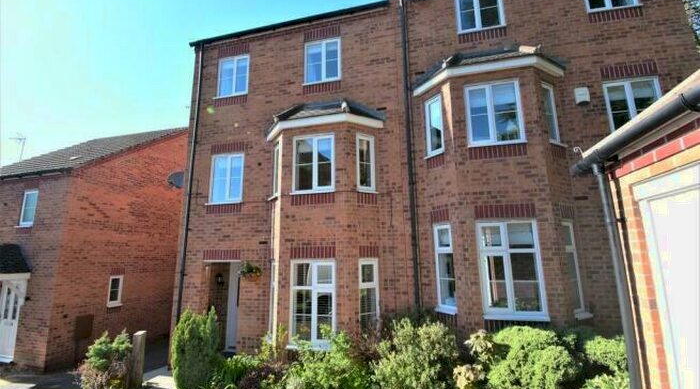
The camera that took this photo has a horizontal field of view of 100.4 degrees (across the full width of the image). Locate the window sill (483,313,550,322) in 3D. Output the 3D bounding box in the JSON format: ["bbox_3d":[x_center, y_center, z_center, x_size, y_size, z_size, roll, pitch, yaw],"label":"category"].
[{"bbox_3d":[2.514,1.869,4.427,0.919,0.060,0.130,-3,-11,13],"label":"window sill"}]

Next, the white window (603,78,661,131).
[{"bbox_3d":[4.901,-1.397,4.971,0.860,1.170,0.120,-3,-11,13],"label":"white window"}]

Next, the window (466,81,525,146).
[{"bbox_3d":[2.435,-1.374,4.978,0.880,1.140,0.120,-3,-11,13],"label":"window"}]

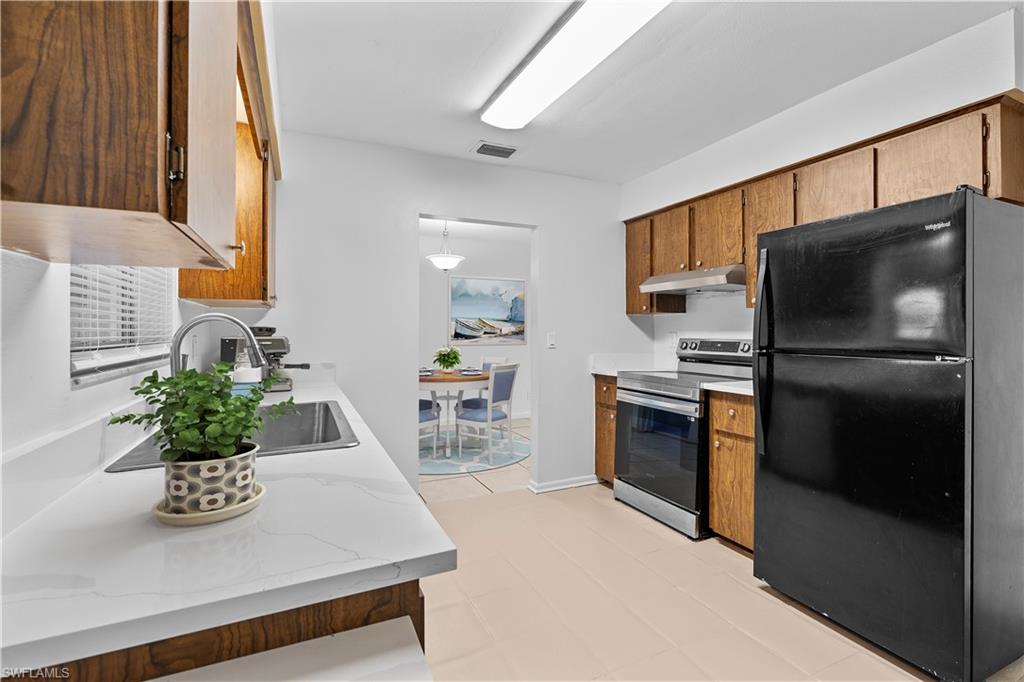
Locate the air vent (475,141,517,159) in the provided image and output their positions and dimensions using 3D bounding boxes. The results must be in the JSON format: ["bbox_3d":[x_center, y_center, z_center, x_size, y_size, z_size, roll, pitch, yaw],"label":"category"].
[{"bbox_3d":[-0.107,-1.257,3.043,0.305,0.025,0.205,-1,2,-25],"label":"air vent"}]

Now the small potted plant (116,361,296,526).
[{"bbox_3d":[-0.565,0.176,0.873,0.270,0.280,0.260,-1,2,-25],"label":"small potted plant"}]

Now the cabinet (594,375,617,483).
[{"bbox_3d":[1.031,0.712,3.652,0.600,0.880,0.375,-1,2,-25],"label":"cabinet"}]

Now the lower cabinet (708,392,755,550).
[{"bbox_3d":[1.513,0.735,2.609,0.600,0.880,0.387,-1,2,-25],"label":"lower cabinet"}]

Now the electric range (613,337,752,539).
[{"bbox_3d":[1.207,0.577,3.099,0.700,1.175,0.760,-1,2,-25],"label":"electric range"}]

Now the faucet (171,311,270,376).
[{"bbox_3d":[-0.987,0.103,1.535,0.280,0.393,0.120,-1,2,-25],"label":"faucet"}]

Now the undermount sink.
[{"bbox_3d":[-0.896,0.397,1.606,0.580,0.200,0.890,-1,2,-25],"label":"undermount sink"}]

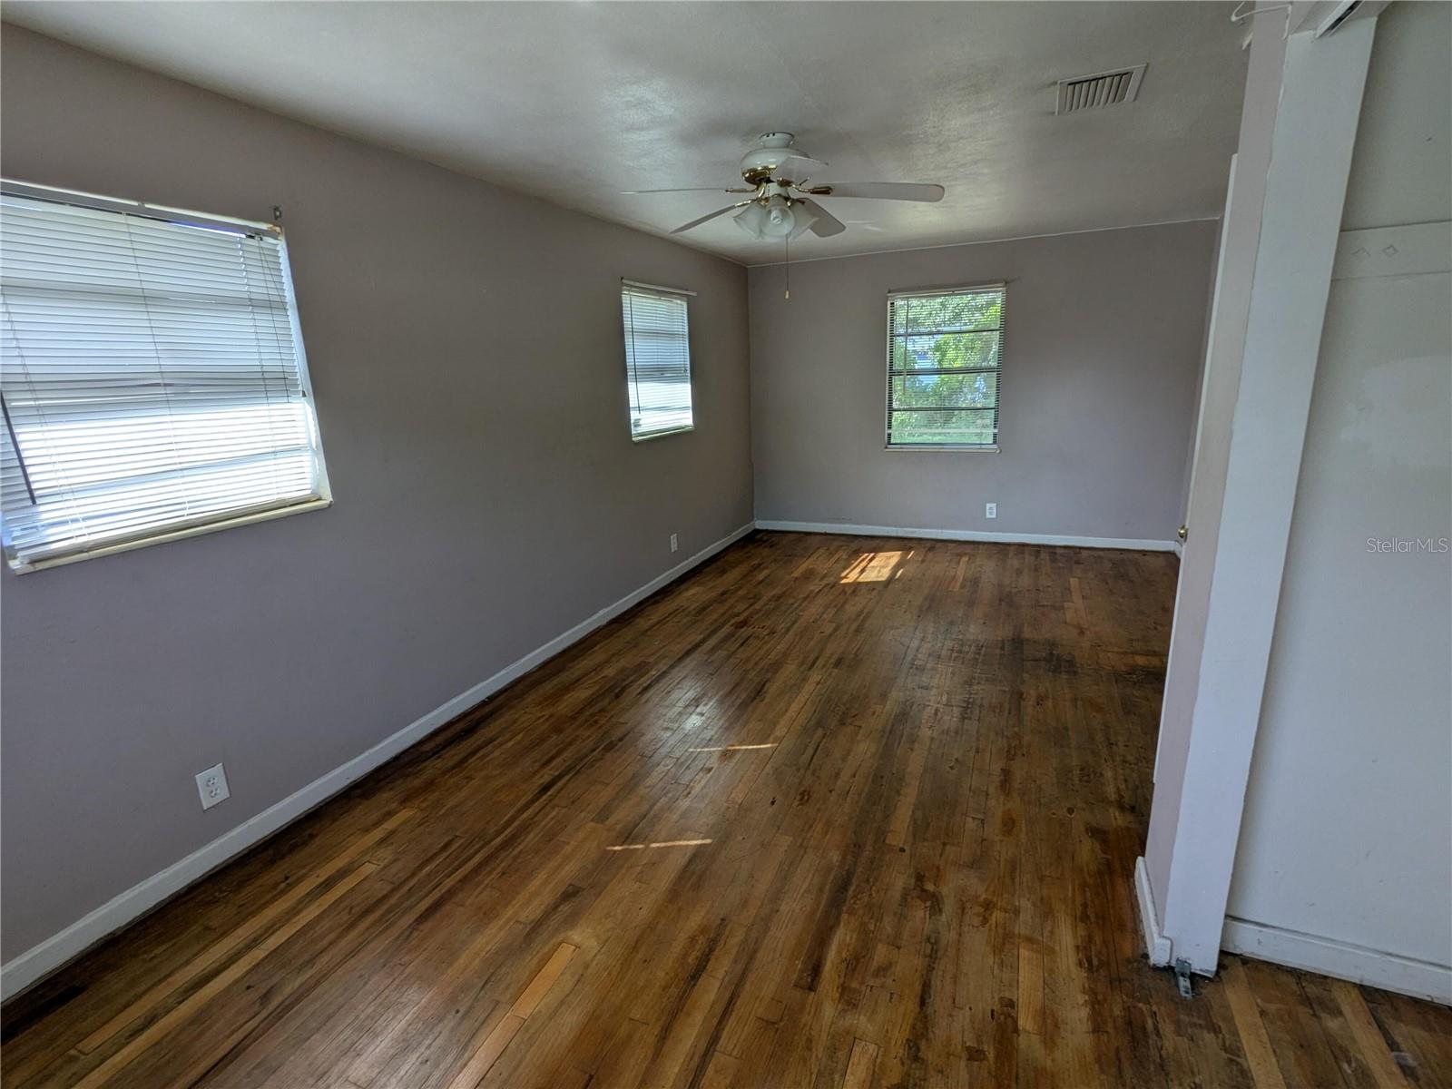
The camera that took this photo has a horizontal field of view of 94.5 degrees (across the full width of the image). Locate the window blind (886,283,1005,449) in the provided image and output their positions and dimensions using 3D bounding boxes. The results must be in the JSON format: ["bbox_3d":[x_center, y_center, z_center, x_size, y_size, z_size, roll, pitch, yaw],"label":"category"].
[{"bbox_3d":[1.827,-1.448,5.629,0.920,1.280,0.050,4,16,23],"label":"window blind"}]

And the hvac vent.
[{"bbox_3d":[1.329,-1.610,2.396,0.262,0.020,0.358,4,16,23],"label":"hvac vent"}]

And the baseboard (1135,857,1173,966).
[{"bbox_3d":[1.172,1.000,1.843,0.035,0.085,0.325,4,16,23],"label":"baseboard"}]

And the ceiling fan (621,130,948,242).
[{"bbox_3d":[0.256,-1.464,2.775,1.270,0.400,1.270,4,16,23],"label":"ceiling fan"}]

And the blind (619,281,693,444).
[{"bbox_3d":[-0.475,-1.276,4.813,0.050,0.950,0.920,4,16,23],"label":"blind"}]

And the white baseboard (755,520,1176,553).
[{"bbox_3d":[1.912,-0.079,5.939,3.520,0.085,0.018,4,16,23],"label":"white baseboard"}]

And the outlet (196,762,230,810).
[{"bbox_3d":[-1.701,0.801,2.227,0.010,0.125,0.079,4,16,23],"label":"outlet"}]

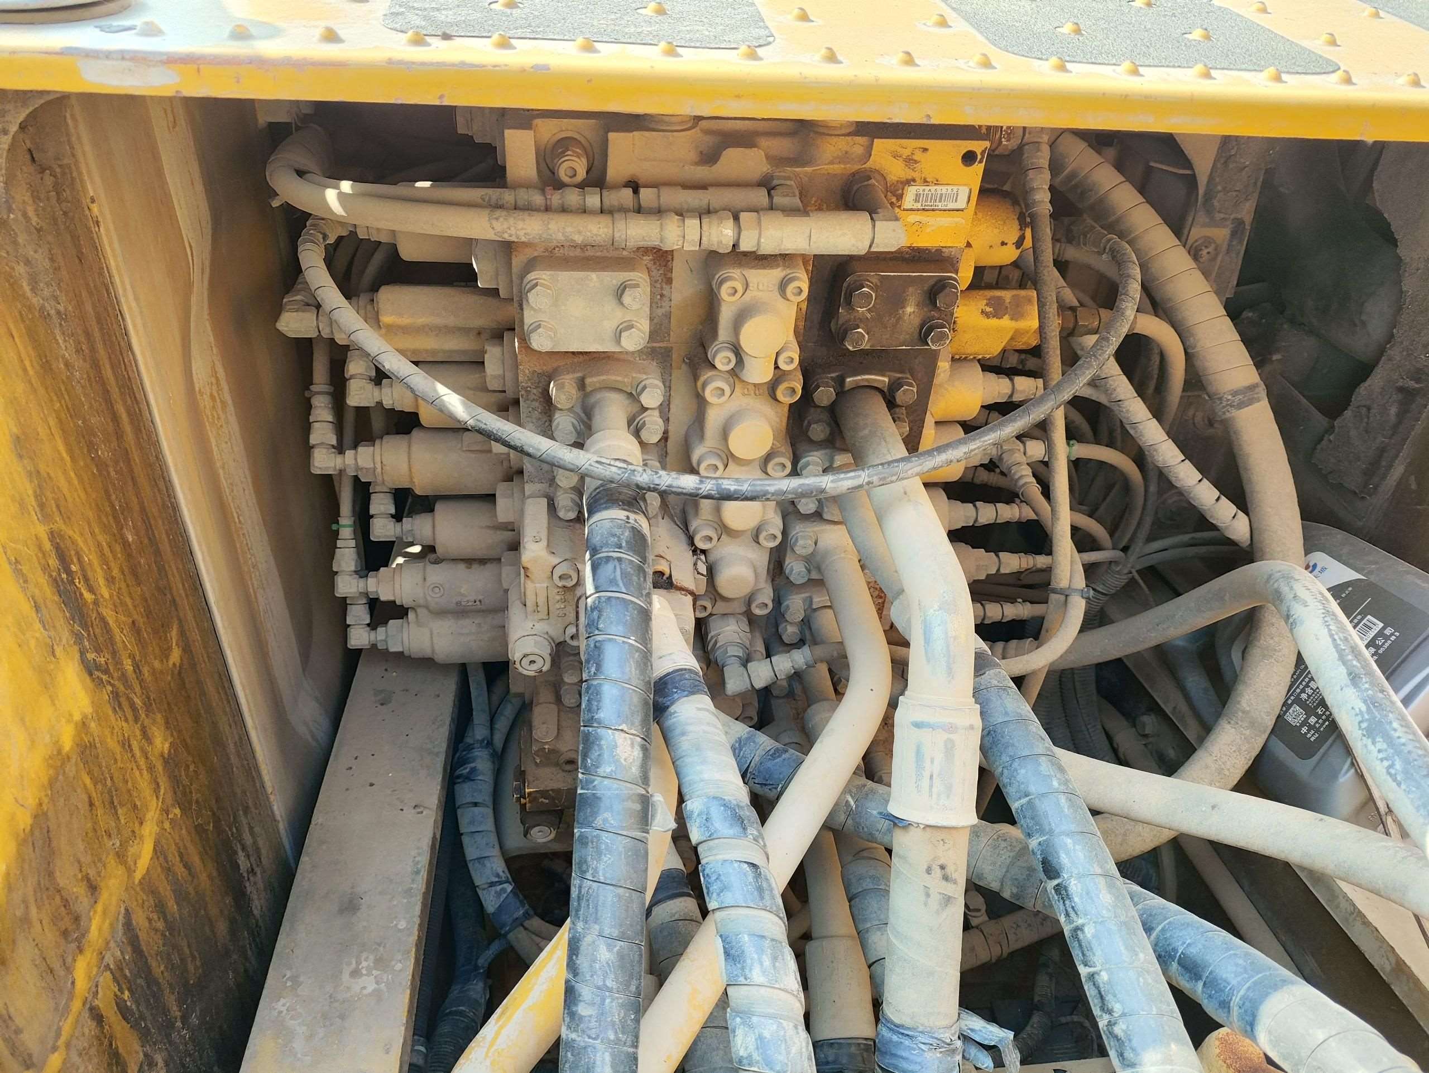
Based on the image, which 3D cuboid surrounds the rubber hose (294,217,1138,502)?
[{"bbox_3d":[0.028,-0.118,0.656,0.552,0.046,0.189,-4,80,-13],"label":"rubber hose"}]

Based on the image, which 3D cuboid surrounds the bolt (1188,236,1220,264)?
[{"bbox_3d":[0.369,-0.216,0.779,0.020,0.020,0.010,-2,38,-7],"label":"bolt"}]

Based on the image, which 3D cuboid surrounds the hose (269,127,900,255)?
[{"bbox_3d":[-0.079,-0.204,0.595,0.356,0.037,0.153,-2,38,-7],"label":"hose"}]

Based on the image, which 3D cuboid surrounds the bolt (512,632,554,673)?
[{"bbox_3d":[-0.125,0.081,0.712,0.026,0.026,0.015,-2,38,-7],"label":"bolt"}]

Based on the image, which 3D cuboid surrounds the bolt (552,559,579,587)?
[{"bbox_3d":[-0.099,0.024,0.685,0.017,0.017,0.011,-2,38,-7],"label":"bolt"}]

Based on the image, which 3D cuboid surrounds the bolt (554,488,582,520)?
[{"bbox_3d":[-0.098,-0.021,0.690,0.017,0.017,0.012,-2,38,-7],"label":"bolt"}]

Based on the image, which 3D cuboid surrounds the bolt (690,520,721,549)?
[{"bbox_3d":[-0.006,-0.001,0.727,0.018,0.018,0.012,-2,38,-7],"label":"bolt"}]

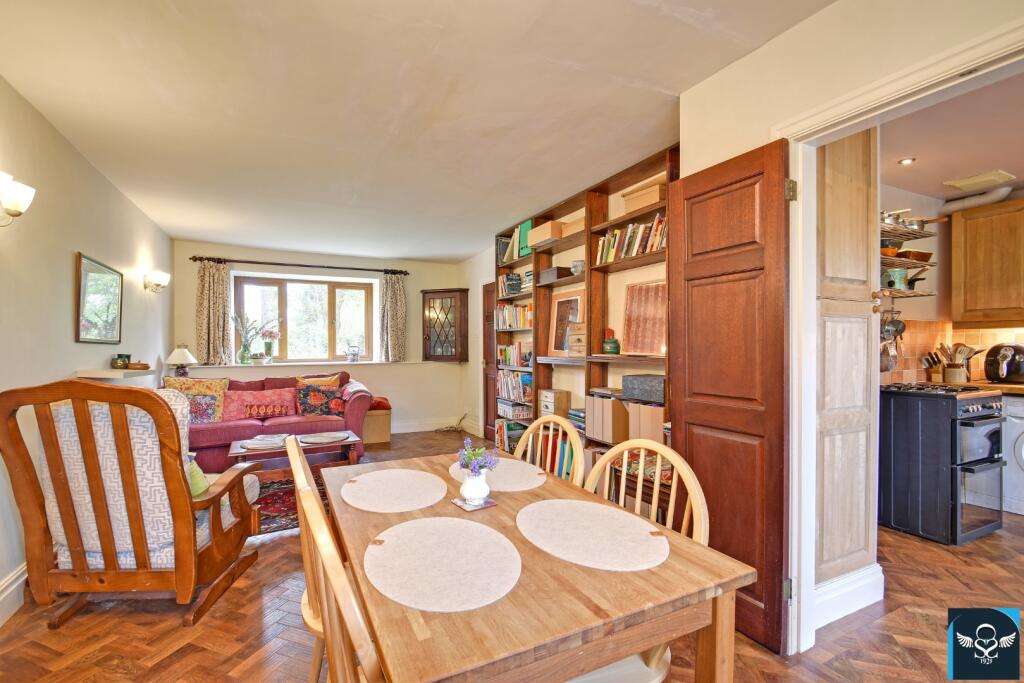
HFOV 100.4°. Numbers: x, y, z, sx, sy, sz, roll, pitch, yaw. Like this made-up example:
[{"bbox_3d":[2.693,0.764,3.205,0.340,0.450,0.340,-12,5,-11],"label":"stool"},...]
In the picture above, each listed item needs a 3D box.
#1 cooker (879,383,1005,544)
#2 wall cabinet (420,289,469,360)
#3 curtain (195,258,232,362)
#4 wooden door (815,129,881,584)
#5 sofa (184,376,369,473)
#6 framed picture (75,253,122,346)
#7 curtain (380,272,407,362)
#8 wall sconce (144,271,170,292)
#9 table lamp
[{"bbox_3d":[2.790,0.750,2.915,0.600,0.920,0.630,0,0,-27],"label":"cooker"},{"bbox_3d":[-0.878,-0.213,5.873,0.670,0.970,0.370,0,0,15],"label":"wall cabinet"},{"bbox_3d":[-3.357,-0.321,4.808,0.343,1.161,0.120,0,0,-24],"label":"curtain"},{"bbox_3d":[1.511,-0.010,1.940,0.500,2.120,0.030,0,0,-24],"label":"wooden door"},{"bbox_3d":[-2.550,0.785,4.500,1.930,0.850,0.950,0,0,-25],"label":"sofa"},{"bbox_3d":[-2.706,-0.246,2.810,0.035,0.520,0.758,0,0,-28],"label":"framed picture"},{"bbox_3d":[-1.555,-0.316,5.618,0.327,1.185,0.120,0,0,-24],"label":"curtain"},{"bbox_3d":[-3.177,-0.538,3.828,0.160,0.200,0.290,0,0,-28],"label":"wall sconce"},{"bbox_3d":[-3.442,0.224,4.450,0.265,0.350,0.265,0,0,-24],"label":"table lamp"}]

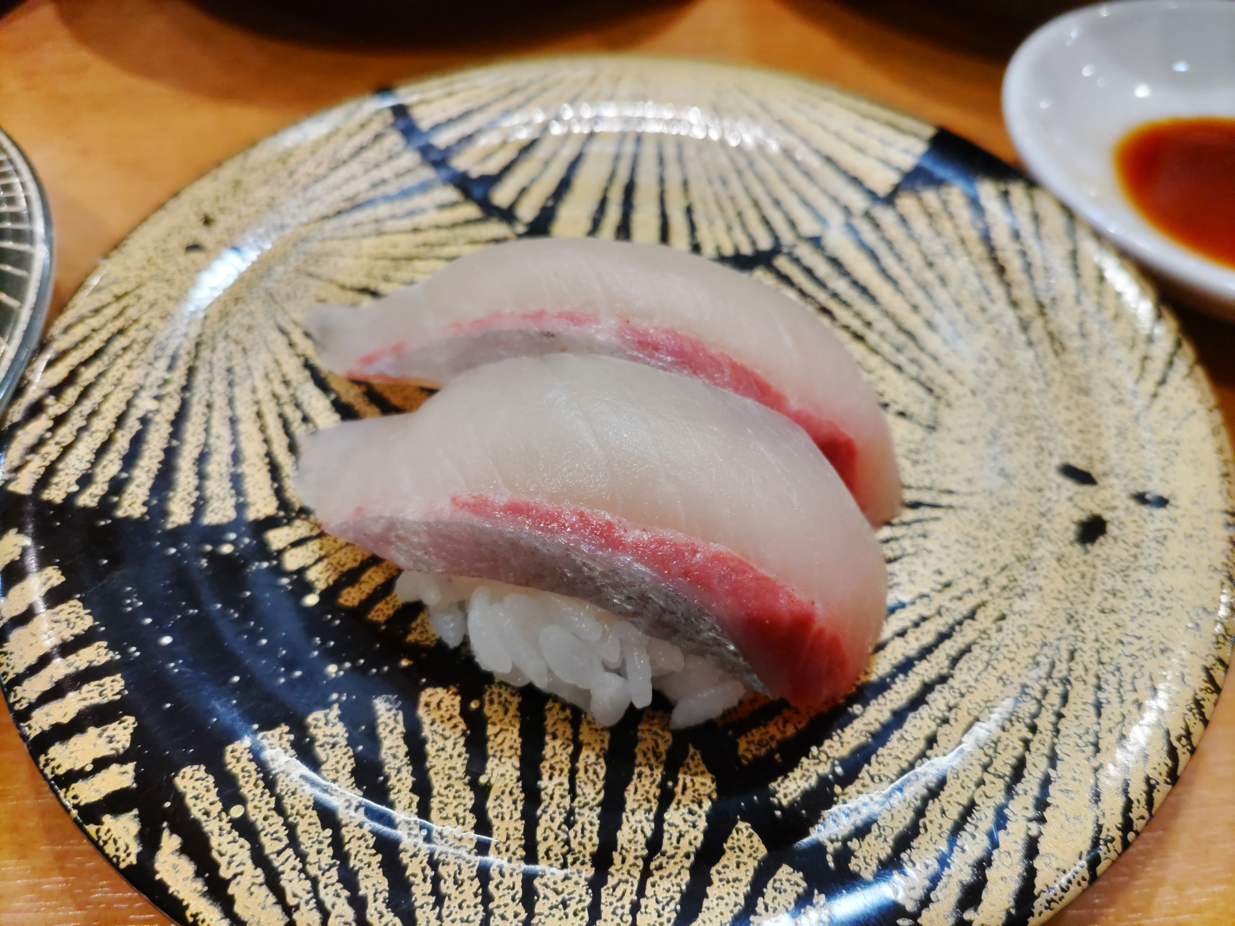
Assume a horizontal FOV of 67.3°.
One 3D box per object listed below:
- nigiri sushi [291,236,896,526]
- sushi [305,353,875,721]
[{"bbox_3d":[-0.003,-0.012,0.123,0.082,0.030,0.027,14,53,10],"label":"nigiri sushi"},{"bbox_3d":[-0.005,0.007,0.108,0.073,0.032,0.029,15,54,11],"label":"sushi"}]

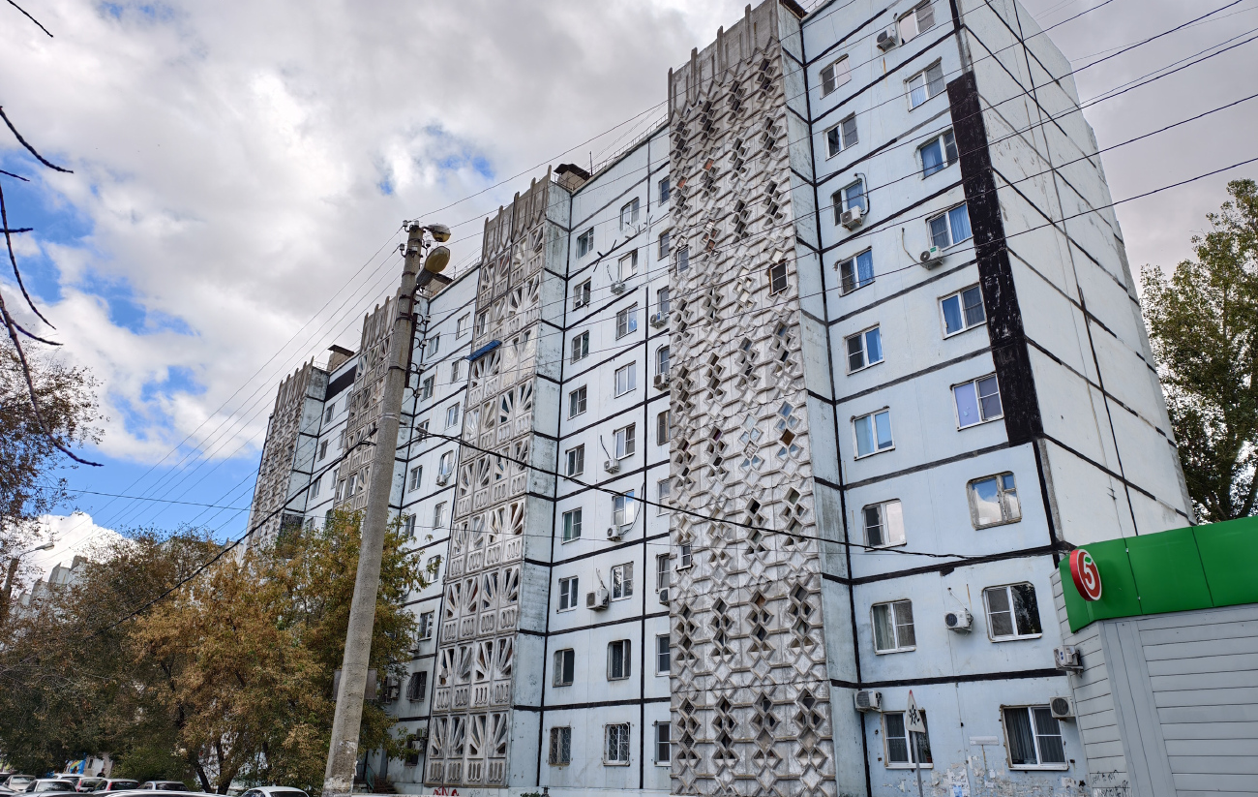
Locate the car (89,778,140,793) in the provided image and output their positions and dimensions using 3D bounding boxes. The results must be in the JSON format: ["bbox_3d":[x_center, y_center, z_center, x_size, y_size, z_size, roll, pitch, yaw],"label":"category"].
[{"bbox_3d":[-24.011,18.348,38.595,1.700,1.500,3.950,22,-32,-38],"label":"car"}]

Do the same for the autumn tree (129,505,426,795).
[{"bbox_3d":[-13.968,10.590,34.547,11.400,12.500,10.600,10,-26,-19],"label":"autumn tree"}]

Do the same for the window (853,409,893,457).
[{"bbox_3d":[7.317,1.054,25.081,0.150,1.264,1.310,21,-31,-37],"label":"window"}]

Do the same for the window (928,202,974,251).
[{"bbox_3d":[9.654,-5.102,25.098,0.150,1.200,1.264,21,-31,-37],"label":"window"}]

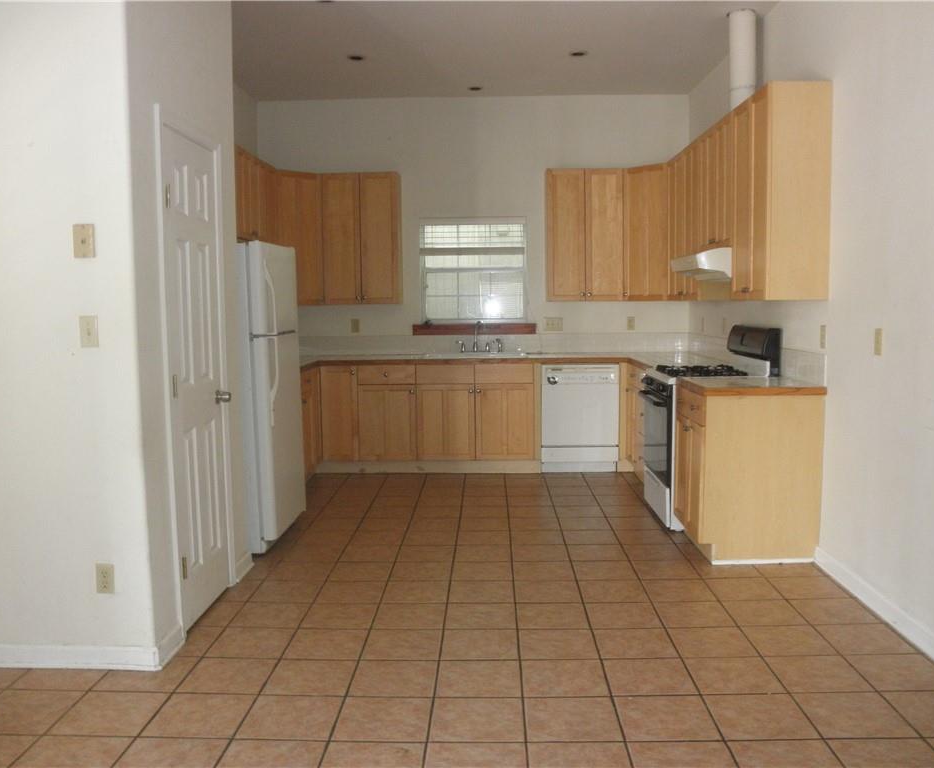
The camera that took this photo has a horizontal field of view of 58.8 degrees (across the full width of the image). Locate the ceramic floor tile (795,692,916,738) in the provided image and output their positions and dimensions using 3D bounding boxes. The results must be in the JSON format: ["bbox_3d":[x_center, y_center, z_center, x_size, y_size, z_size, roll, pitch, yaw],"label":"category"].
[{"bbox_3d":[1.251,1.074,2.681,0.299,0.010,0.299,-1,5,2],"label":"ceramic floor tile"}]

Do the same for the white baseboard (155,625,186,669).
[{"bbox_3d":[-1.144,1.000,3.199,0.020,0.095,0.300,-1,5,2],"label":"white baseboard"}]

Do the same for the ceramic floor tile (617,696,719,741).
[{"bbox_3d":[0.650,1.095,2.708,0.305,0.010,0.305,-1,6,2],"label":"ceramic floor tile"}]

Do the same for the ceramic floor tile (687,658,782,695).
[{"bbox_3d":[0.965,1.062,3.003,0.305,0.010,0.305,-1,6,2],"label":"ceramic floor tile"}]

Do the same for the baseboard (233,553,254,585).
[{"bbox_3d":[-1.118,0.912,4.162,0.021,0.088,0.322,-1,5,2],"label":"baseboard"}]

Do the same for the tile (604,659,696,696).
[{"bbox_3d":[0.660,1.068,3.008,0.305,0.010,0.305,-1,6,2],"label":"tile"}]

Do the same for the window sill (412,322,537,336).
[{"bbox_3d":[0.066,-0.464,7.052,1.052,0.099,0.085,-1,5,2],"label":"window sill"}]

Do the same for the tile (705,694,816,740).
[{"bbox_3d":[0.948,1.078,2.675,0.299,0.010,0.299,-1,5,2],"label":"tile"}]

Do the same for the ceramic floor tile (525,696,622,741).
[{"bbox_3d":[0.344,1.101,2.714,0.305,0.010,0.305,-1,6,2],"label":"ceramic floor tile"}]

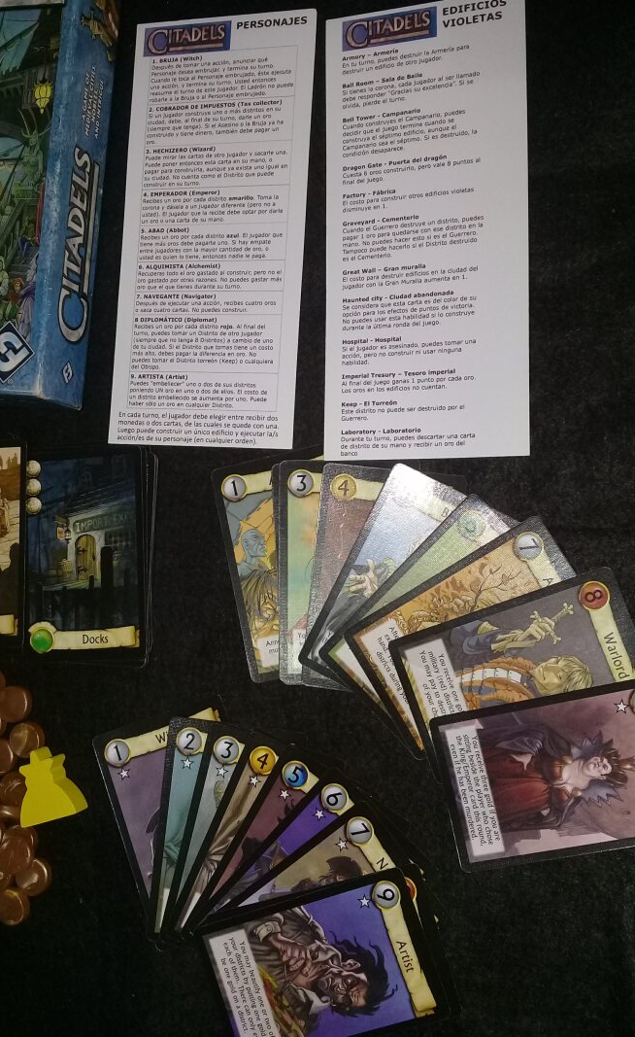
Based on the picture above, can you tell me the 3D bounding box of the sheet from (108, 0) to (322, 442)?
[{"bbox_3d":[-0.044,-0.121,0.389,0.081,0.001,0.182,3,87,14],"label":"sheet"}]

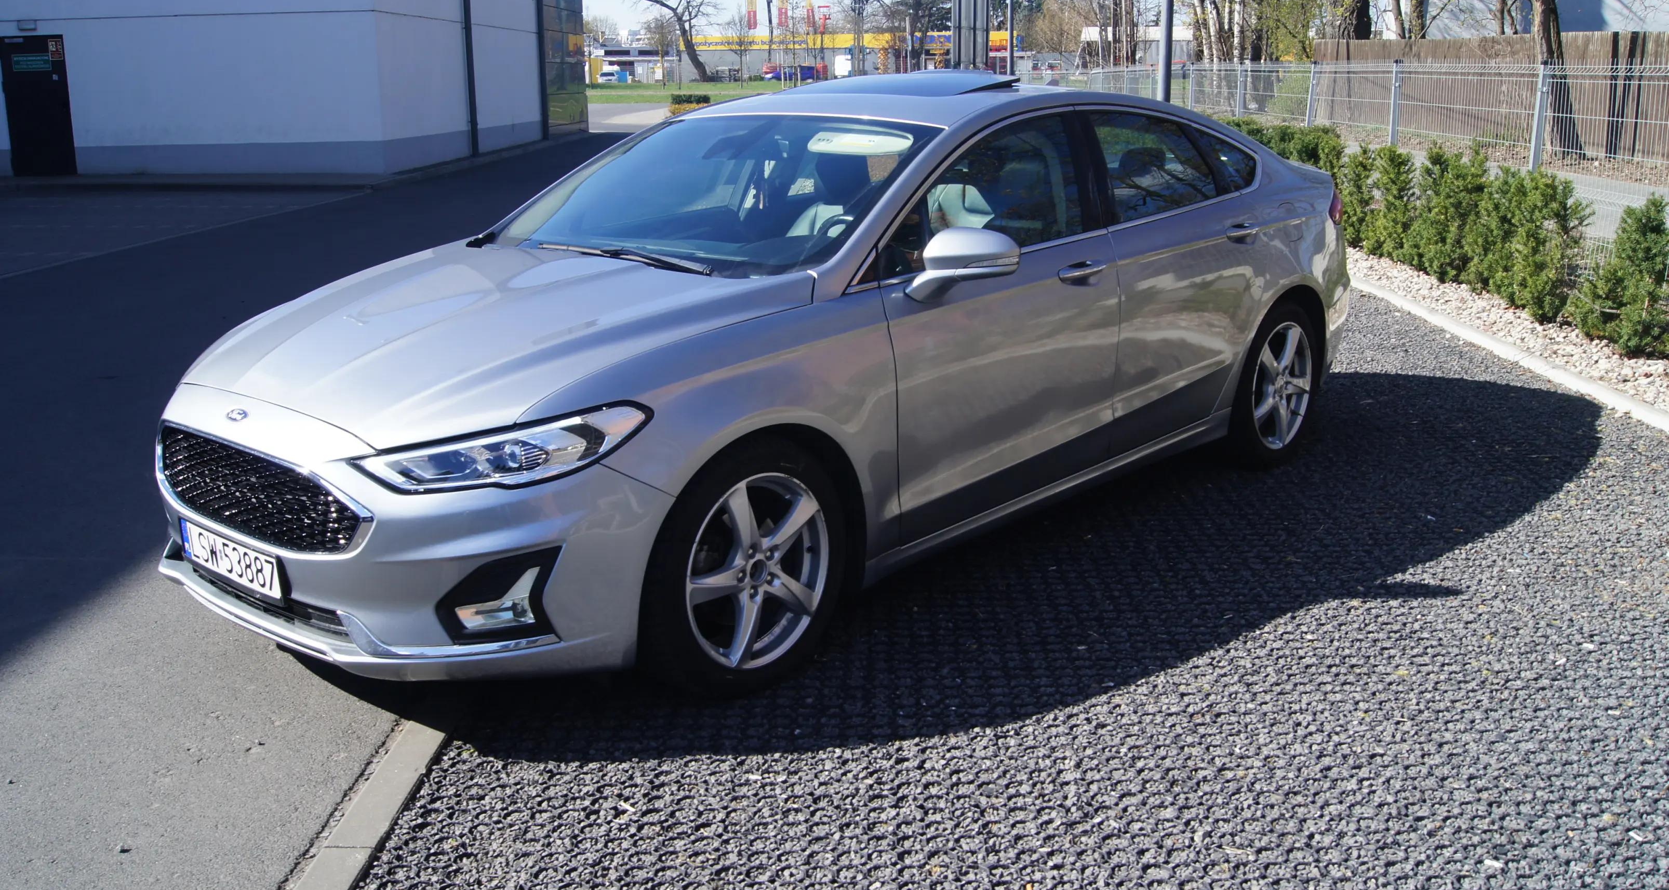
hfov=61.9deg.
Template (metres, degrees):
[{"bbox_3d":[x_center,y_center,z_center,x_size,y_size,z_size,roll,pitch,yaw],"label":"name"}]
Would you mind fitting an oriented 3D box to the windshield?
[{"bbox_3d":[-0.401,-0.800,4.304,1.450,0.150,0.920,11,44,42],"label":"windshield"}]

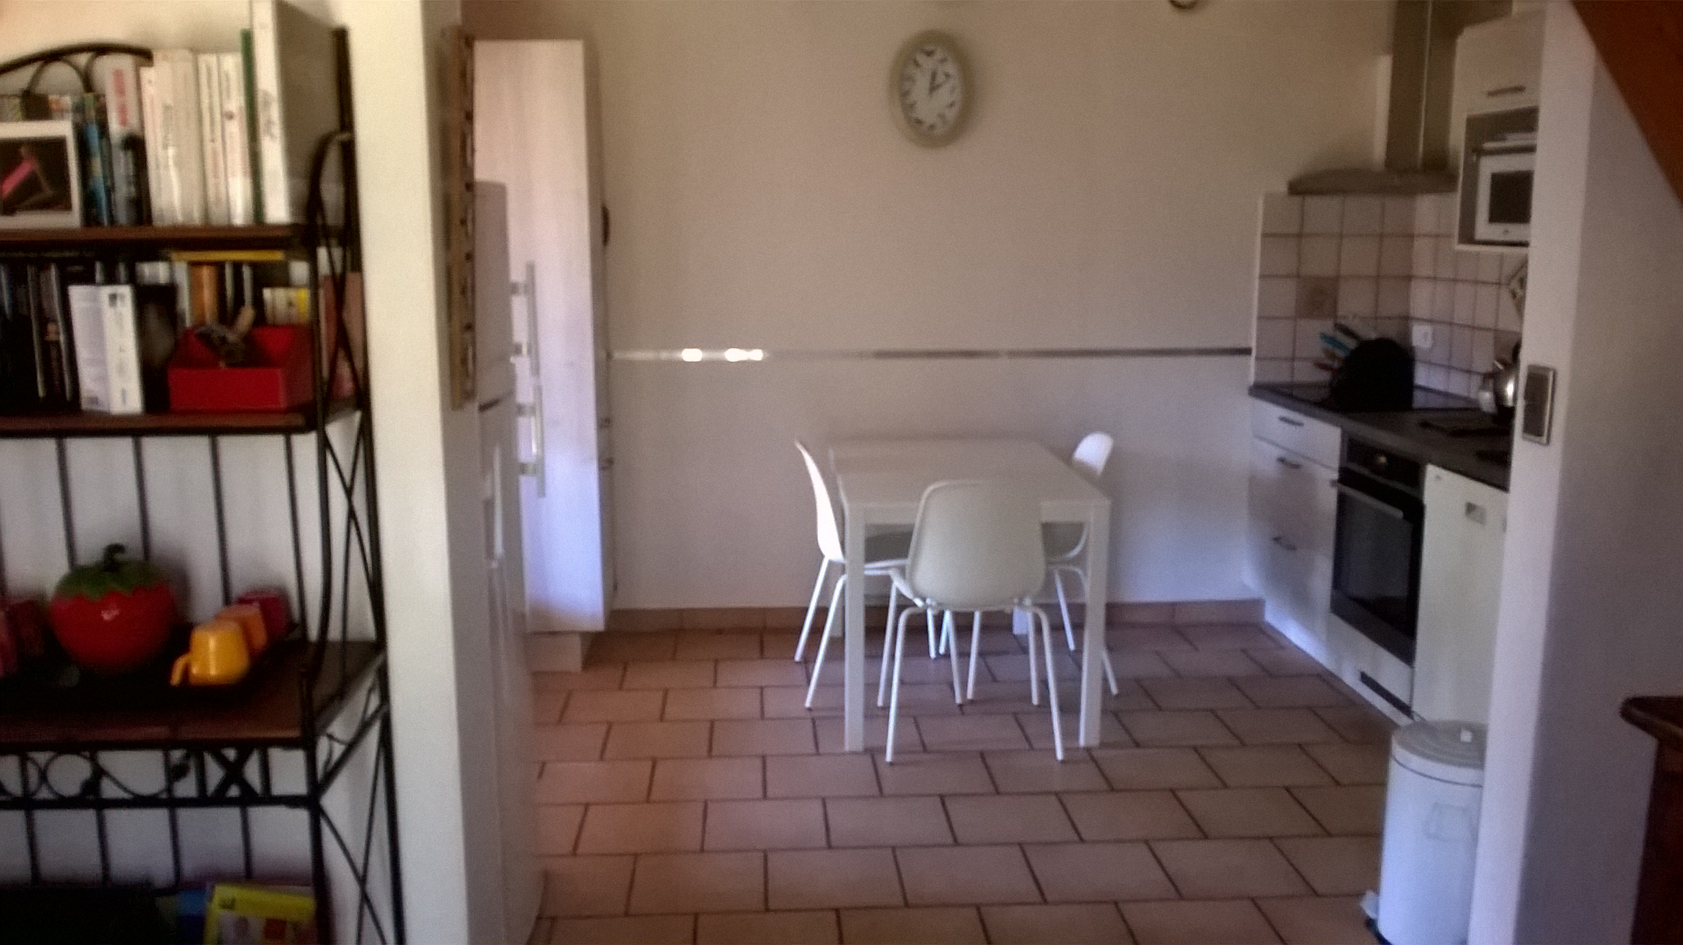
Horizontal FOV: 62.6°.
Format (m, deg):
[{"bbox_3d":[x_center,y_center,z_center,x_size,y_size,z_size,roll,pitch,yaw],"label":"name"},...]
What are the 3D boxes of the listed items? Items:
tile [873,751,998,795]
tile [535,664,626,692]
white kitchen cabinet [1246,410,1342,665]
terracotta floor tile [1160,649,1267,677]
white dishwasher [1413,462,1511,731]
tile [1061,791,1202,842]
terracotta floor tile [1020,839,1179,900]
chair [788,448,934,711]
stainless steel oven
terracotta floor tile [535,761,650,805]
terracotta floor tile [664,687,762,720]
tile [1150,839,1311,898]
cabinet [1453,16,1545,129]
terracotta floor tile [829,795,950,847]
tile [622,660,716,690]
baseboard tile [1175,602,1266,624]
[{"bbox_3d":[0.261,0.853,3.893,0.309,0.012,0.304,-1,10,-3],"label":"tile"},{"bbox_3d":[-0.897,0.706,4.744,0.305,0.012,0.305,-1,10,-3],"label":"tile"},{"bbox_3d":[1.884,0.219,4.971,0.581,0.890,0.842,-1,10,-3],"label":"white kitchen cabinet"},{"bbox_3d":[1.297,0.675,4.833,0.305,0.012,0.301,-1,10,-3],"label":"terracotta floor tile"},{"bbox_3d":[1.946,0.437,3.650,0.600,0.830,0.600,-1,10,-3],"label":"white dishwasher"},{"bbox_3d":[0.749,0.896,3.594,0.305,0.012,0.305,-1,10,-3],"label":"tile"},{"bbox_3d":[0.619,0.964,3.326,0.310,0.012,0.308,-1,10,-3],"label":"terracotta floor tile"},{"bbox_3d":[0.109,0.299,4.614,0.520,0.830,0.520,-1,10,-5],"label":"chair"},{"bbox_3d":[1.909,0.221,4.302,0.570,0.600,0.595,-1,10,-3],"label":"stainless steel oven"},{"bbox_3d":[-0.692,0.872,3.878,0.310,0.012,0.308,-1,10,-3],"label":"terracotta floor tile"},{"bbox_3d":[-0.415,0.762,4.514,0.310,0.012,0.308,-1,10,-3],"label":"terracotta floor tile"},{"bbox_3d":[0.925,0.946,3.293,0.305,0.012,0.305,-1,10,-3],"label":"tile"},{"bbox_3d":[2.033,-1.140,3.842,0.376,0.255,0.580,-1,10,-3],"label":"cabinet"},{"bbox_3d":[0.120,0.904,3.567,0.302,0.012,0.302,-1,10,-3],"label":"terracotta floor tile"},{"bbox_3d":[-0.584,0.701,4.755,0.302,0.012,0.302,-1,10,-3],"label":"tile"},{"bbox_3d":[1.479,0.549,5.418,0.356,0.090,0.012,-1,10,-3],"label":"baseboard tile"}]

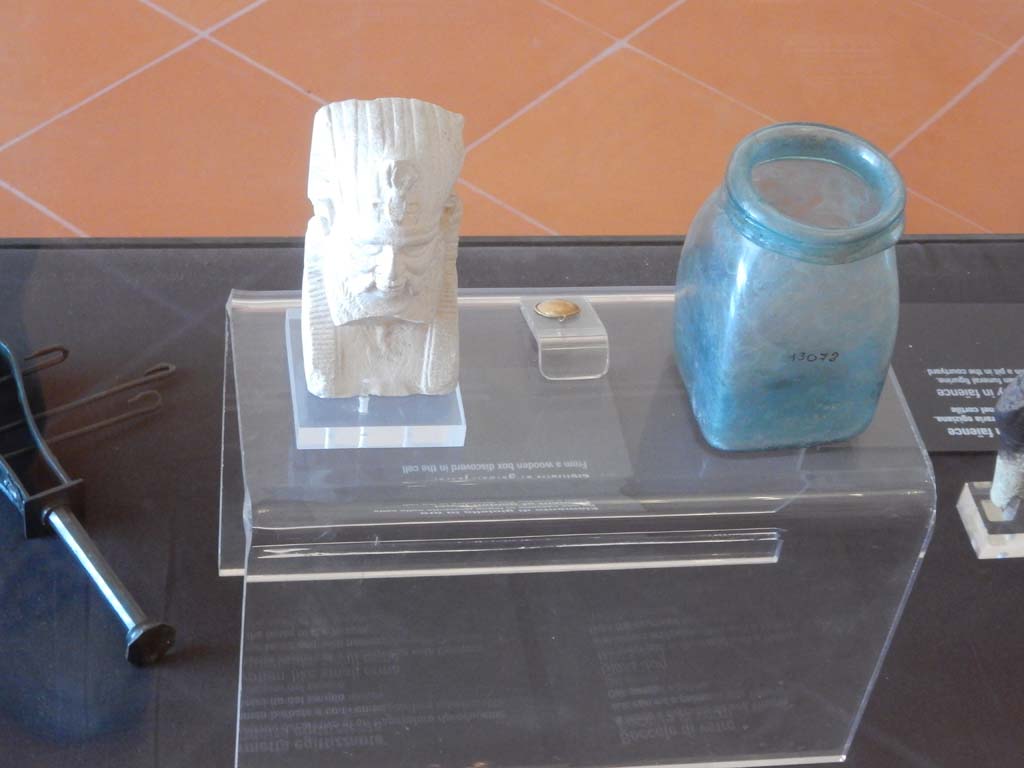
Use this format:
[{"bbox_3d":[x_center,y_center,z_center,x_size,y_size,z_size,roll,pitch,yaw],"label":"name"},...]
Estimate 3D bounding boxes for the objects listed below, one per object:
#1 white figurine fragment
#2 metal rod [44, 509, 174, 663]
[{"bbox_3d":[-0.045,-0.044,0.712,0.052,0.105,0.045,-1,44,-11],"label":"white figurine fragment"},{"bbox_3d":[-0.172,0.081,0.884,0.021,0.021,0.086,-22,51,-29],"label":"metal rod"}]

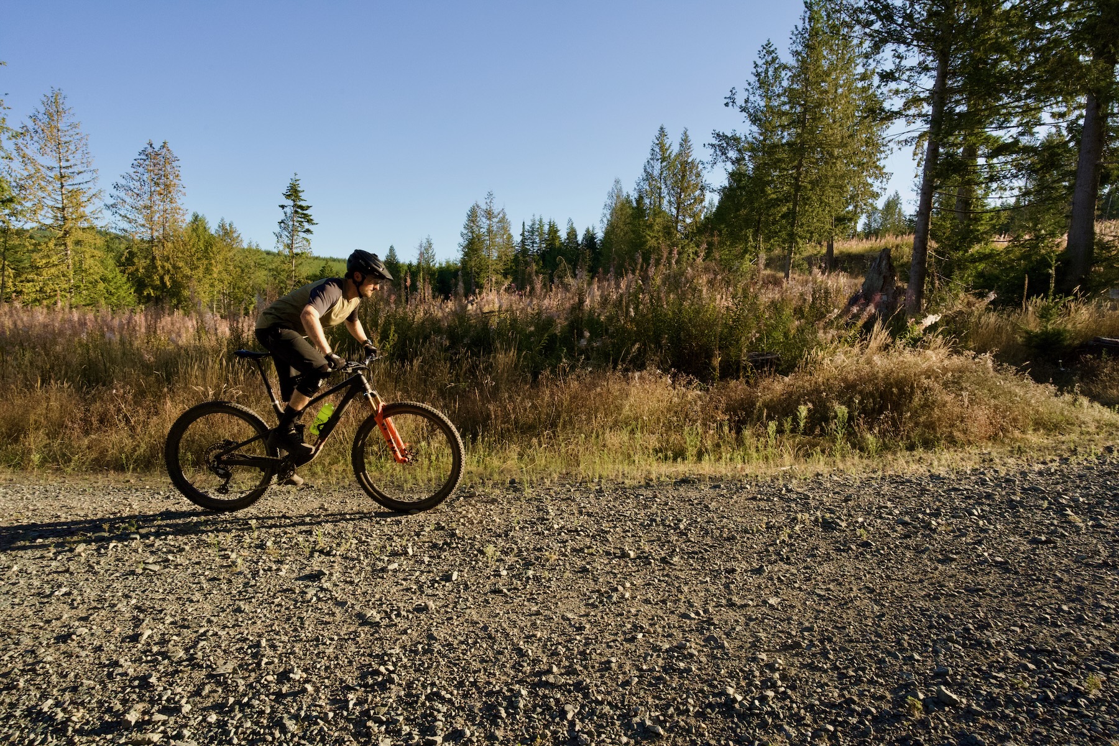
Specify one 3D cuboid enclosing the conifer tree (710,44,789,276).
[{"bbox_3d":[9.547,-10.707,31.000,3.848,11.819,3.848,1,6,0],"label":"conifer tree"}]

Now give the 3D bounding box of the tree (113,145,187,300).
[{"bbox_3d":[-29.113,-10.369,44.000,5.042,12.319,5.042,1,6,0],"label":"tree"}]

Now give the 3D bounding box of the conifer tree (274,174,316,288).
[{"bbox_3d":[-20.419,-10.501,48.000,3.143,9.657,3.143,1,6,0],"label":"conifer tree"}]

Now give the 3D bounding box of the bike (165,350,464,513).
[{"bbox_3d":[-1.660,0.395,4.200,2.020,1.090,0.780,1,6,2],"label":"bike"}]

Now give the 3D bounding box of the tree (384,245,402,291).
[{"bbox_3d":[-22.771,-13.752,85.000,2.319,7.414,2.319,1,6,0],"label":"tree"}]

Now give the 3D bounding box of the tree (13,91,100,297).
[{"bbox_3d":[-29.840,-10.203,37.000,4.946,13.534,4.946,1,6,0],"label":"tree"}]

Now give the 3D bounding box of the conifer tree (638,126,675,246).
[{"bbox_3d":[7.805,-14.350,50.000,2.933,10.974,2.933,1,6,0],"label":"conifer tree"}]

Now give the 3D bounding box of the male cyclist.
[{"bbox_3d":[-1.585,-0.045,4.180,0.920,1.550,0.760,1,6,2],"label":"male cyclist"}]

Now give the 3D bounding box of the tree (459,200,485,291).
[{"bbox_3d":[-8.904,-12.409,63.000,2.578,9.750,2.578,1,6,0],"label":"tree"}]

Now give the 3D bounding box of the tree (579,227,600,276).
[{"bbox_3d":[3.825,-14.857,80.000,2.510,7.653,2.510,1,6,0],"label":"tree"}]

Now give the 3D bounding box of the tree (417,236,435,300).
[{"bbox_3d":[-15.870,-12.337,74.000,2.221,8.016,2.221,1,6,0],"label":"tree"}]

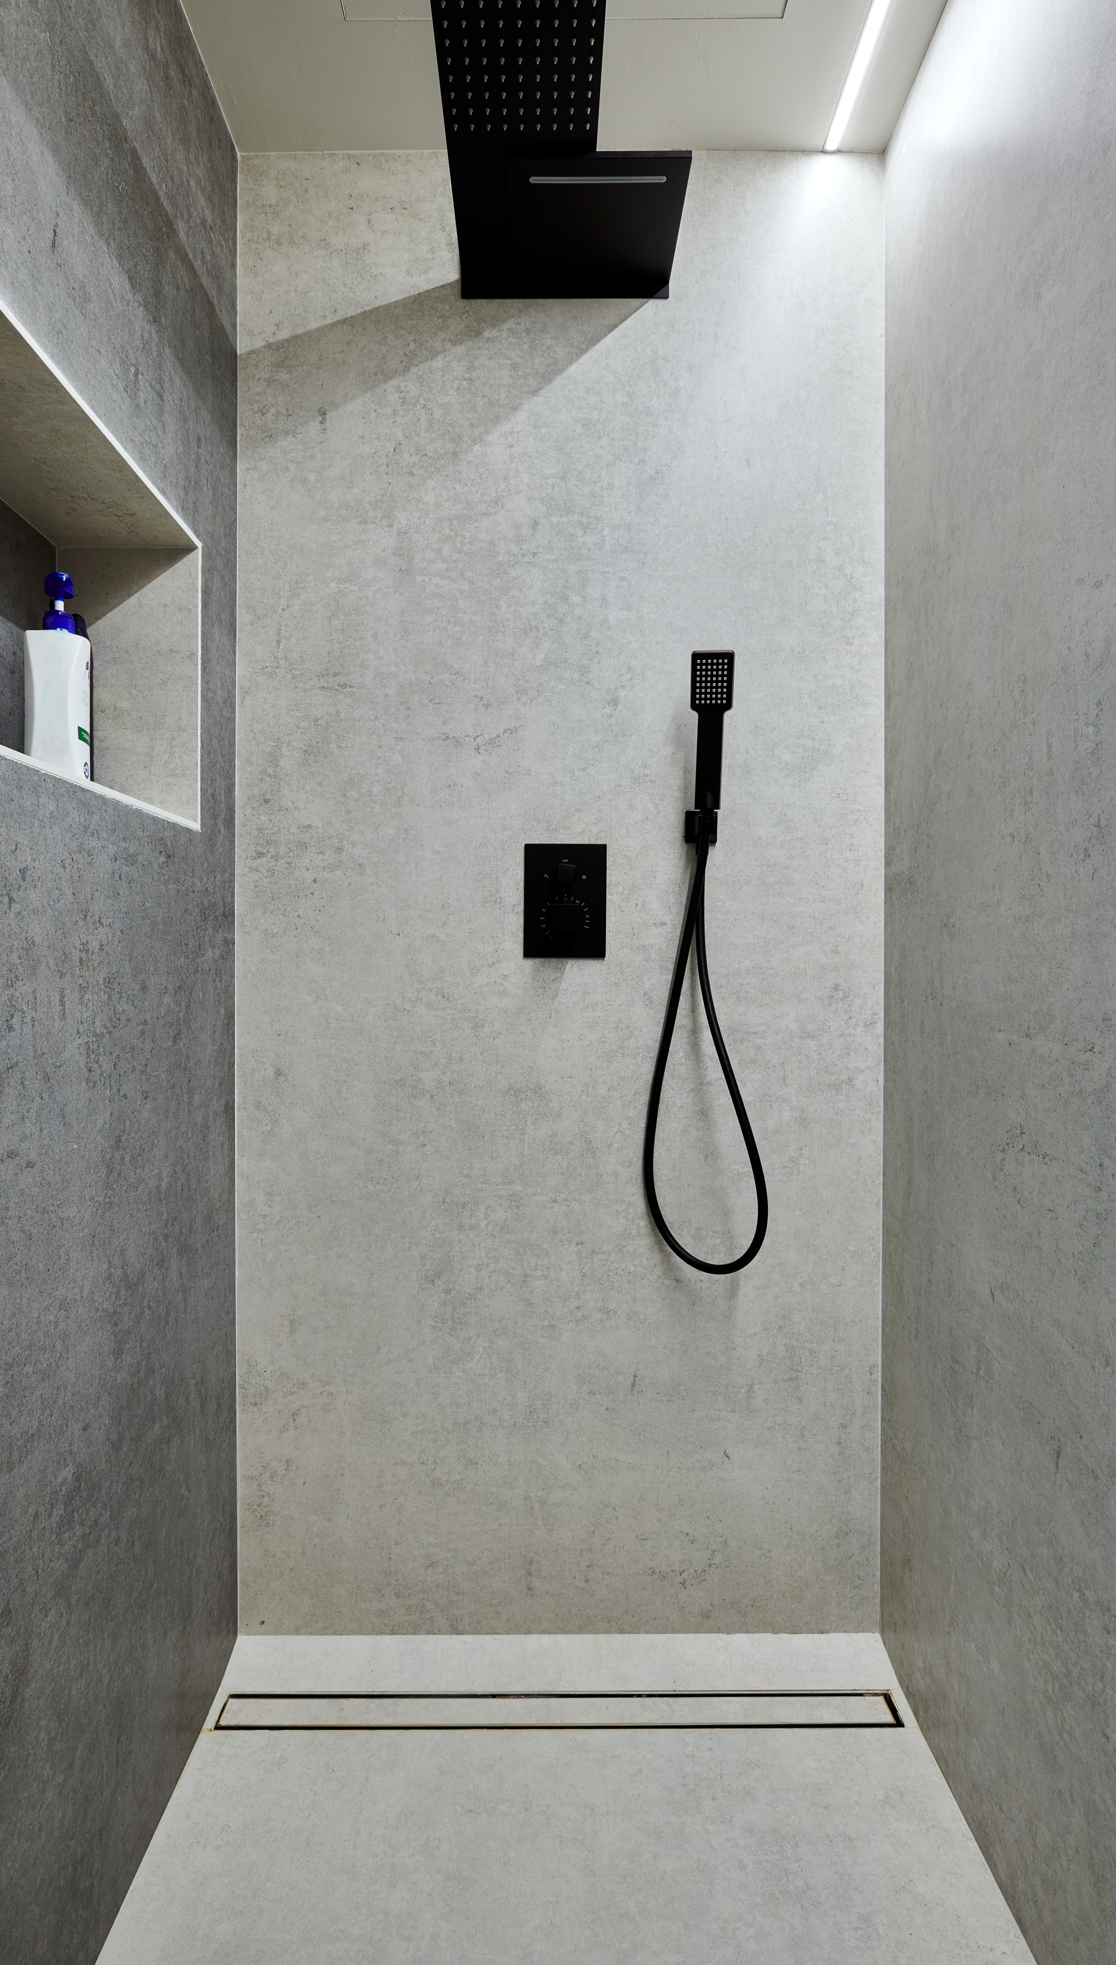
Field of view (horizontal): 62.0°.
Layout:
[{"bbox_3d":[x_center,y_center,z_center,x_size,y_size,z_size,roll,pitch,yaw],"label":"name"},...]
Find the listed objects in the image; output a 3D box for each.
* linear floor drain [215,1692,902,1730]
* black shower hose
[{"bbox_3d":[0.002,1.039,1.313,0.952,0.020,0.061,0,0,-1],"label":"linear floor drain"},{"bbox_3d":[0.221,0.091,1.378,0.184,0.682,0.085,0,0,-1],"label":"black shower hose"}]

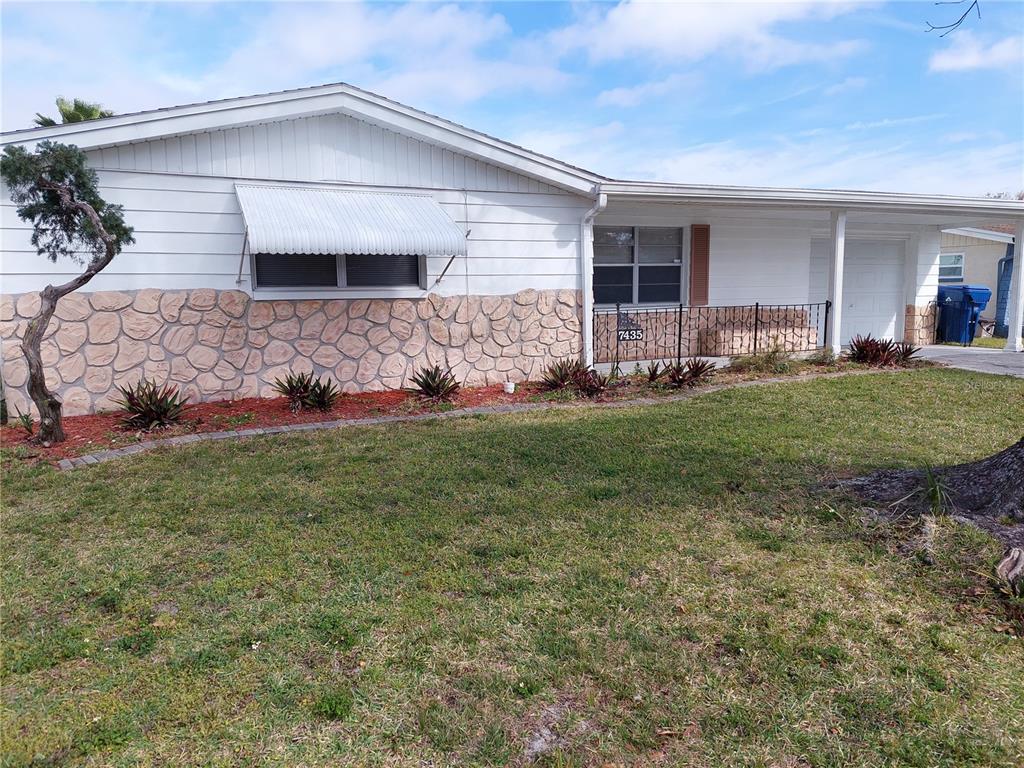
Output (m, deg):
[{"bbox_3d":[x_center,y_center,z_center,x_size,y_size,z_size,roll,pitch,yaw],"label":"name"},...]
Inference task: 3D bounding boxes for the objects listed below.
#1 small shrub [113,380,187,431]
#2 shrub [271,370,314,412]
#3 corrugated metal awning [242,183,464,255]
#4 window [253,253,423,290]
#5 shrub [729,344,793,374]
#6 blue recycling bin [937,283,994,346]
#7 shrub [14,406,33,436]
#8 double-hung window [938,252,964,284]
[{"bbox_3d":[-3.544,0.189,6.924,0.744,0.488,0.707,-4,8,-25],"label":"small shrub"},{"bbox_3d":[-2.454,0.072,7.901,0.491,0.447,0.467,-4,8,-25],"label":"shrub"},{"bbox_3d":[-1.825,-1.863,8.106,2.391,0.840,1.170,-4,8,-25],"label":"corrugated metal awning"},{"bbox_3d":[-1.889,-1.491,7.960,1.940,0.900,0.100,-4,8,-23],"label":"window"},{"bbox_3d":[3.307,-0.326,9.450,0.790,0.370,0.520,-4,8,-23],"label":"shrub"},{"bbox_3d":[8.776,-1.326,13.800,0.660,1.110,0.780,-3,7,-14],"label":"blue recycling bin"},{"bbox_3d":[-4.197,0.322,6.100,0.140,0.260,0.150,-4,8,-23],"label":"shrub"},{"bbox_3d":[11.404,-3.044,18.600,0.100,0.760,0.920,-4,7,-22],"label":"double-hung window"}]

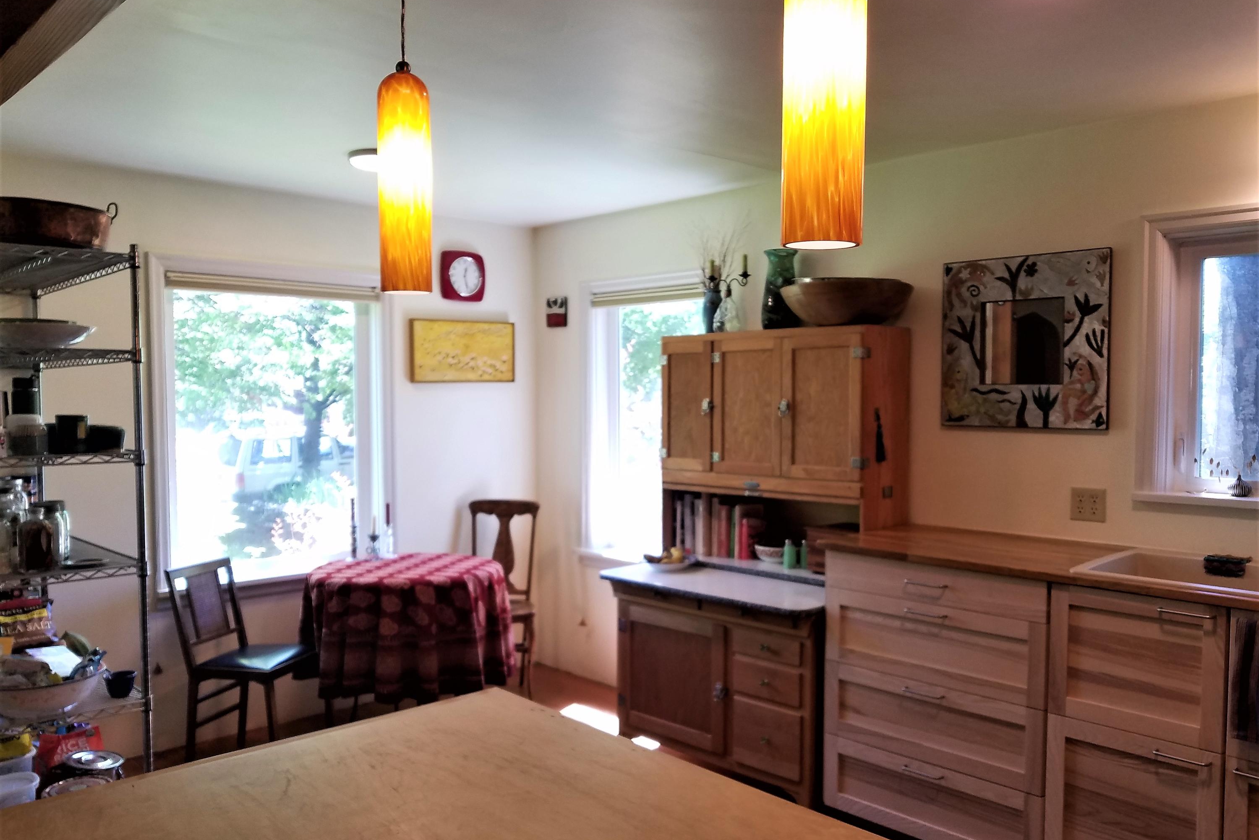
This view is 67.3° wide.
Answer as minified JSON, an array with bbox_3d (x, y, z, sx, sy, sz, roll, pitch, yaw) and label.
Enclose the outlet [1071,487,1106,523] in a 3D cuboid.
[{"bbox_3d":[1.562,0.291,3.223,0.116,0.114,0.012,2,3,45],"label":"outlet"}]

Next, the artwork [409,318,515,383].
[{"bbox_3d":[-0.852,-0.351,4.901,0.035,0.320,0.635,2,3,44],"label":"artwork"}]

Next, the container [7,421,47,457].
[{"bbox_3d":[-1.637,0.050,2.559,0.108,0.100,0.108,2,3,45],"label":"container"}]

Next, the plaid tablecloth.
[{"bbox_3d":[-0.965,1.051,4.240,0.920,0.760,0.920,0,2,0],"label":"plaid tablecloth"}]

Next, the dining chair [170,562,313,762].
[{"bbox_3d":[-1.534,0.991,3.810,0.460,0.840,0.410,0,2,12],"label":"dining chair"}]

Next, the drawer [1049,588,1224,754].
[{"bbox_3d":[1.536,0.671,2.771,0.450,0.384,0.450,2,3,44],"label":"drawer"}]

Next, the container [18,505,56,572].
[{"bbox_3d":[-1.643,0.334,2.604,0.100,0.178,0.100,2,3,45],"label":"container"}]

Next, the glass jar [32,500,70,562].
[{"bbox_3d":[-1.683,0.322,2.750,0.096,0.174,0.096,2,3,44],"label":"glass jar"}]

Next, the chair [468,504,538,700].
[{"bbox_3d":[-0.675,0.925,4.740,0.430,0.960,0.480,0,2,7],"label":"chair"}]

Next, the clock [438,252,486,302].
[{"bbox_3d":[-0.864,-0.735,4.895,0.055,0.230,0.230,2,3,45],"label":"clock"}]

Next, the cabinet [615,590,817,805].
[{"bbox_3d":[0.523,1.062,3.884,0.980,0.740,0.620,2,3,44],"label":"cabinet"}]

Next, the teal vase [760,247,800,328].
[{"bbox_3d":[0.624,-0.530,3.909,0.160,0.345,0.160,0,2,0],"label":"teal vase"}]

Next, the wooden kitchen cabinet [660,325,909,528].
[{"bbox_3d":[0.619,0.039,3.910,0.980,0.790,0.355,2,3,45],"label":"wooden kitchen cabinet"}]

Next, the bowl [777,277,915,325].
[{"bbox_3d":[0.830,-0.430,3.618,0.500,0.165,0.500,0,2,0],"label":"bowl"}]

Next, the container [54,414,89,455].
[{"bbox_3d":[-1.566,0.038,2.651,0.093,0.105,0.093,2,3,45],"label":"container"}]

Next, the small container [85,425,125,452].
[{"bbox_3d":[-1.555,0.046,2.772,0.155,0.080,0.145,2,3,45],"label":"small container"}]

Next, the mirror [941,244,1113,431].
[{"bbox_3d":[1.415,-0.277,3.398,0.590,0.610,0.030,2,3,44],"label":"mirror"}]

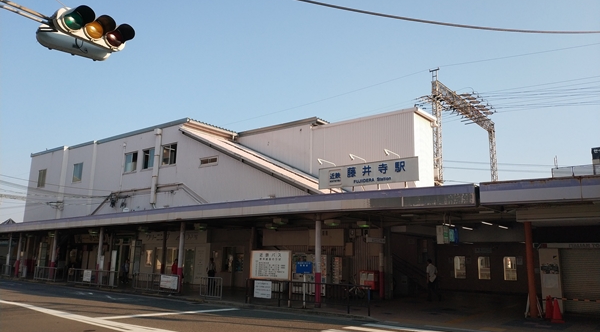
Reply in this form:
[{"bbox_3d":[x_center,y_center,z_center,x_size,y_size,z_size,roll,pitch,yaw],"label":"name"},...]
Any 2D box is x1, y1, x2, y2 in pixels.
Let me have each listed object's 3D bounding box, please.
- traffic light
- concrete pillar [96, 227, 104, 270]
[{"bbox_3d":[-3.527,-2.169,9.100,0.700,0.430,1.220,-7,-14,37],"label":"traffic light"},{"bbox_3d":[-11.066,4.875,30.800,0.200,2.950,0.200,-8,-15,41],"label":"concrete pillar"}]

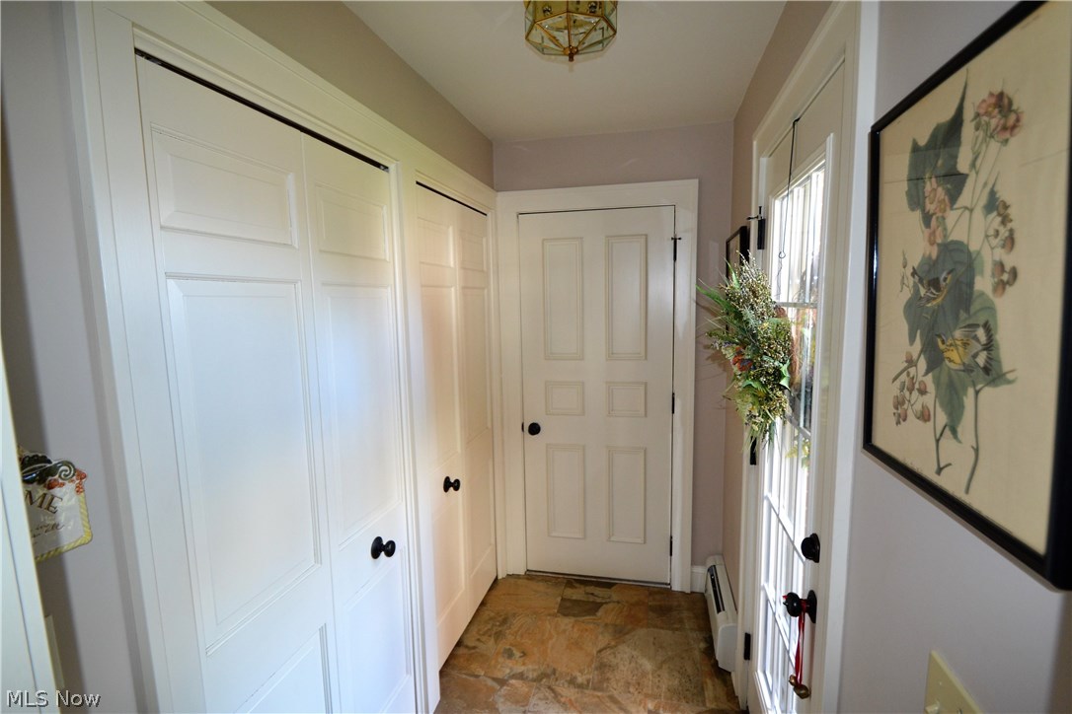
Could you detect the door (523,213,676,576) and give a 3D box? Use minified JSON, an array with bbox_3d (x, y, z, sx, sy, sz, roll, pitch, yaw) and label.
[{"bbox_3d":[0.328,0.246,2.447,0.806,2.030,0.050,0,7,12],"label":"door"}]

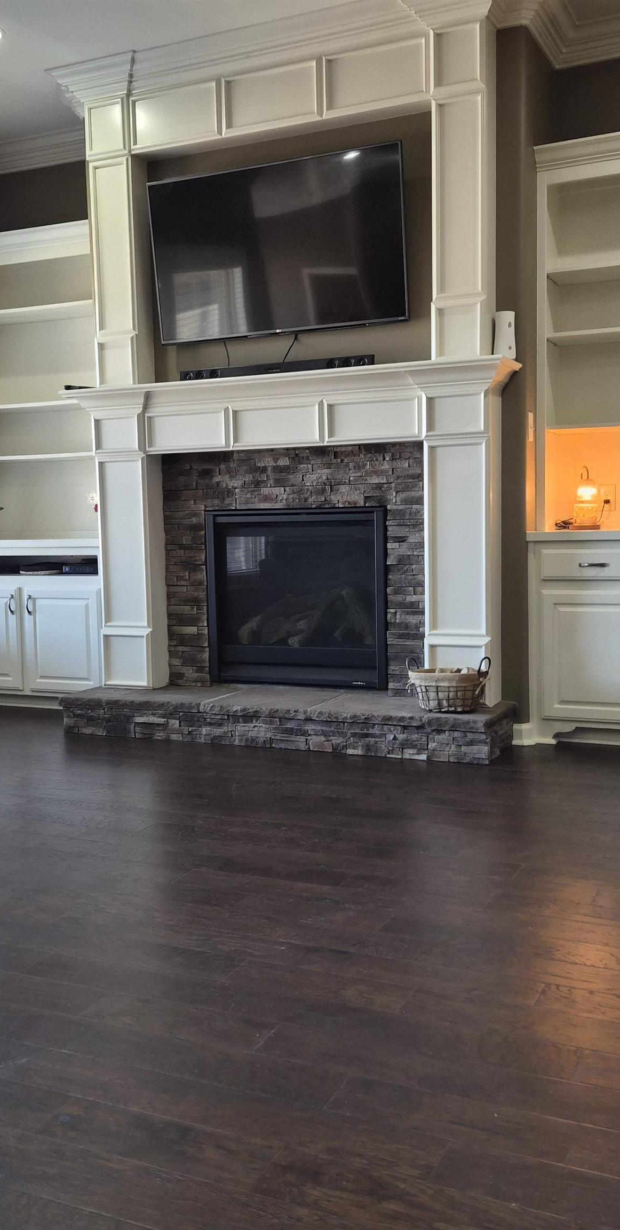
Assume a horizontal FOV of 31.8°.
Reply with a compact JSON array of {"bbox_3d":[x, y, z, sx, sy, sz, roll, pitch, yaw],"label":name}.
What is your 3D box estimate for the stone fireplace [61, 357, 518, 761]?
[{"bbox_3d":[-0.157,-0.231,4.690,2.099,1.548,0.463,1,6,25],"label":"stone fireplace"}]

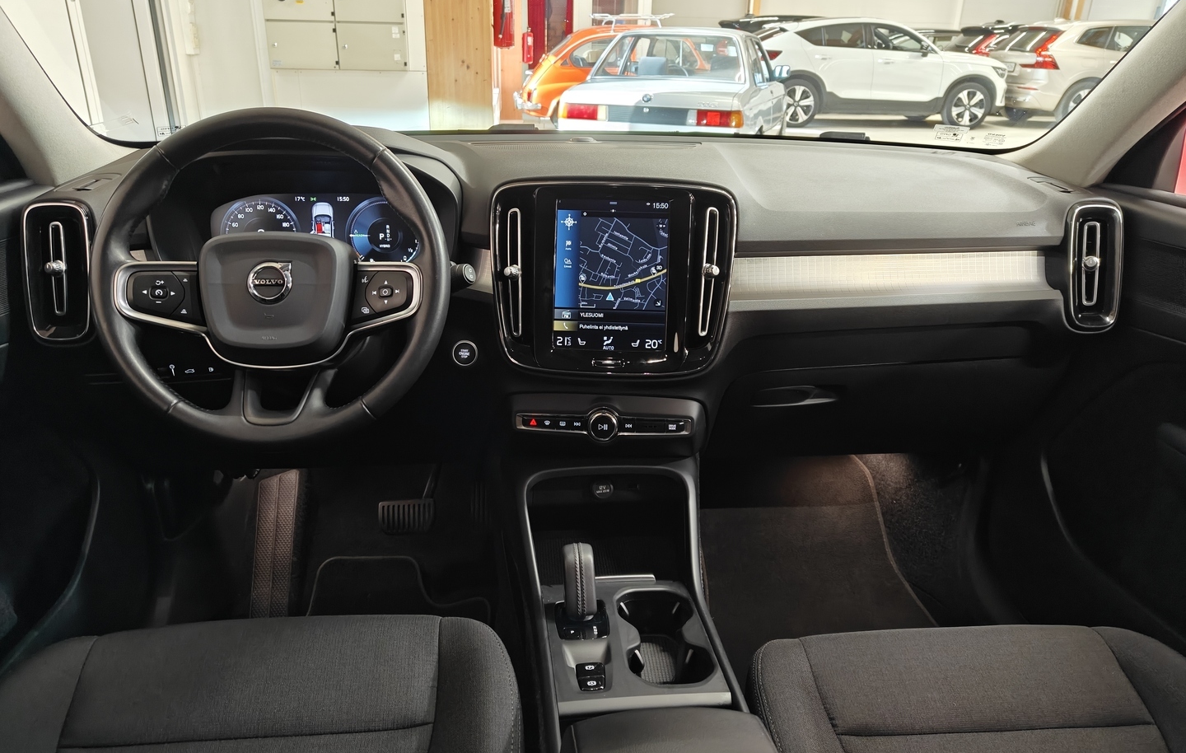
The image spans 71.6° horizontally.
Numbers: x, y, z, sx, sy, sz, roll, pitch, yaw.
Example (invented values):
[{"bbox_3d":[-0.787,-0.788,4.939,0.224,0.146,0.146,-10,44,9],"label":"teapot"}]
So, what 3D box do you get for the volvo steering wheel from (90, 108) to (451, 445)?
[{"bbox_3d":[-0.337,-0.107,0.884,0.367,0.360,0.095,-1,-7,-6],"label":"volvo steering wheel"}]

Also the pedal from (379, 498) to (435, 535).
[{"bbox_3d":[-0.313,0.236,1.388,0.092,0.062,0.028,-1,-12,-6],"label":"pedal"}]

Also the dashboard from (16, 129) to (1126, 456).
[{"bbox_3d":[-0.002,-0.144,1.203,1.430,0.420,0.460,-1,23,-6],"label":"dashboard"}]

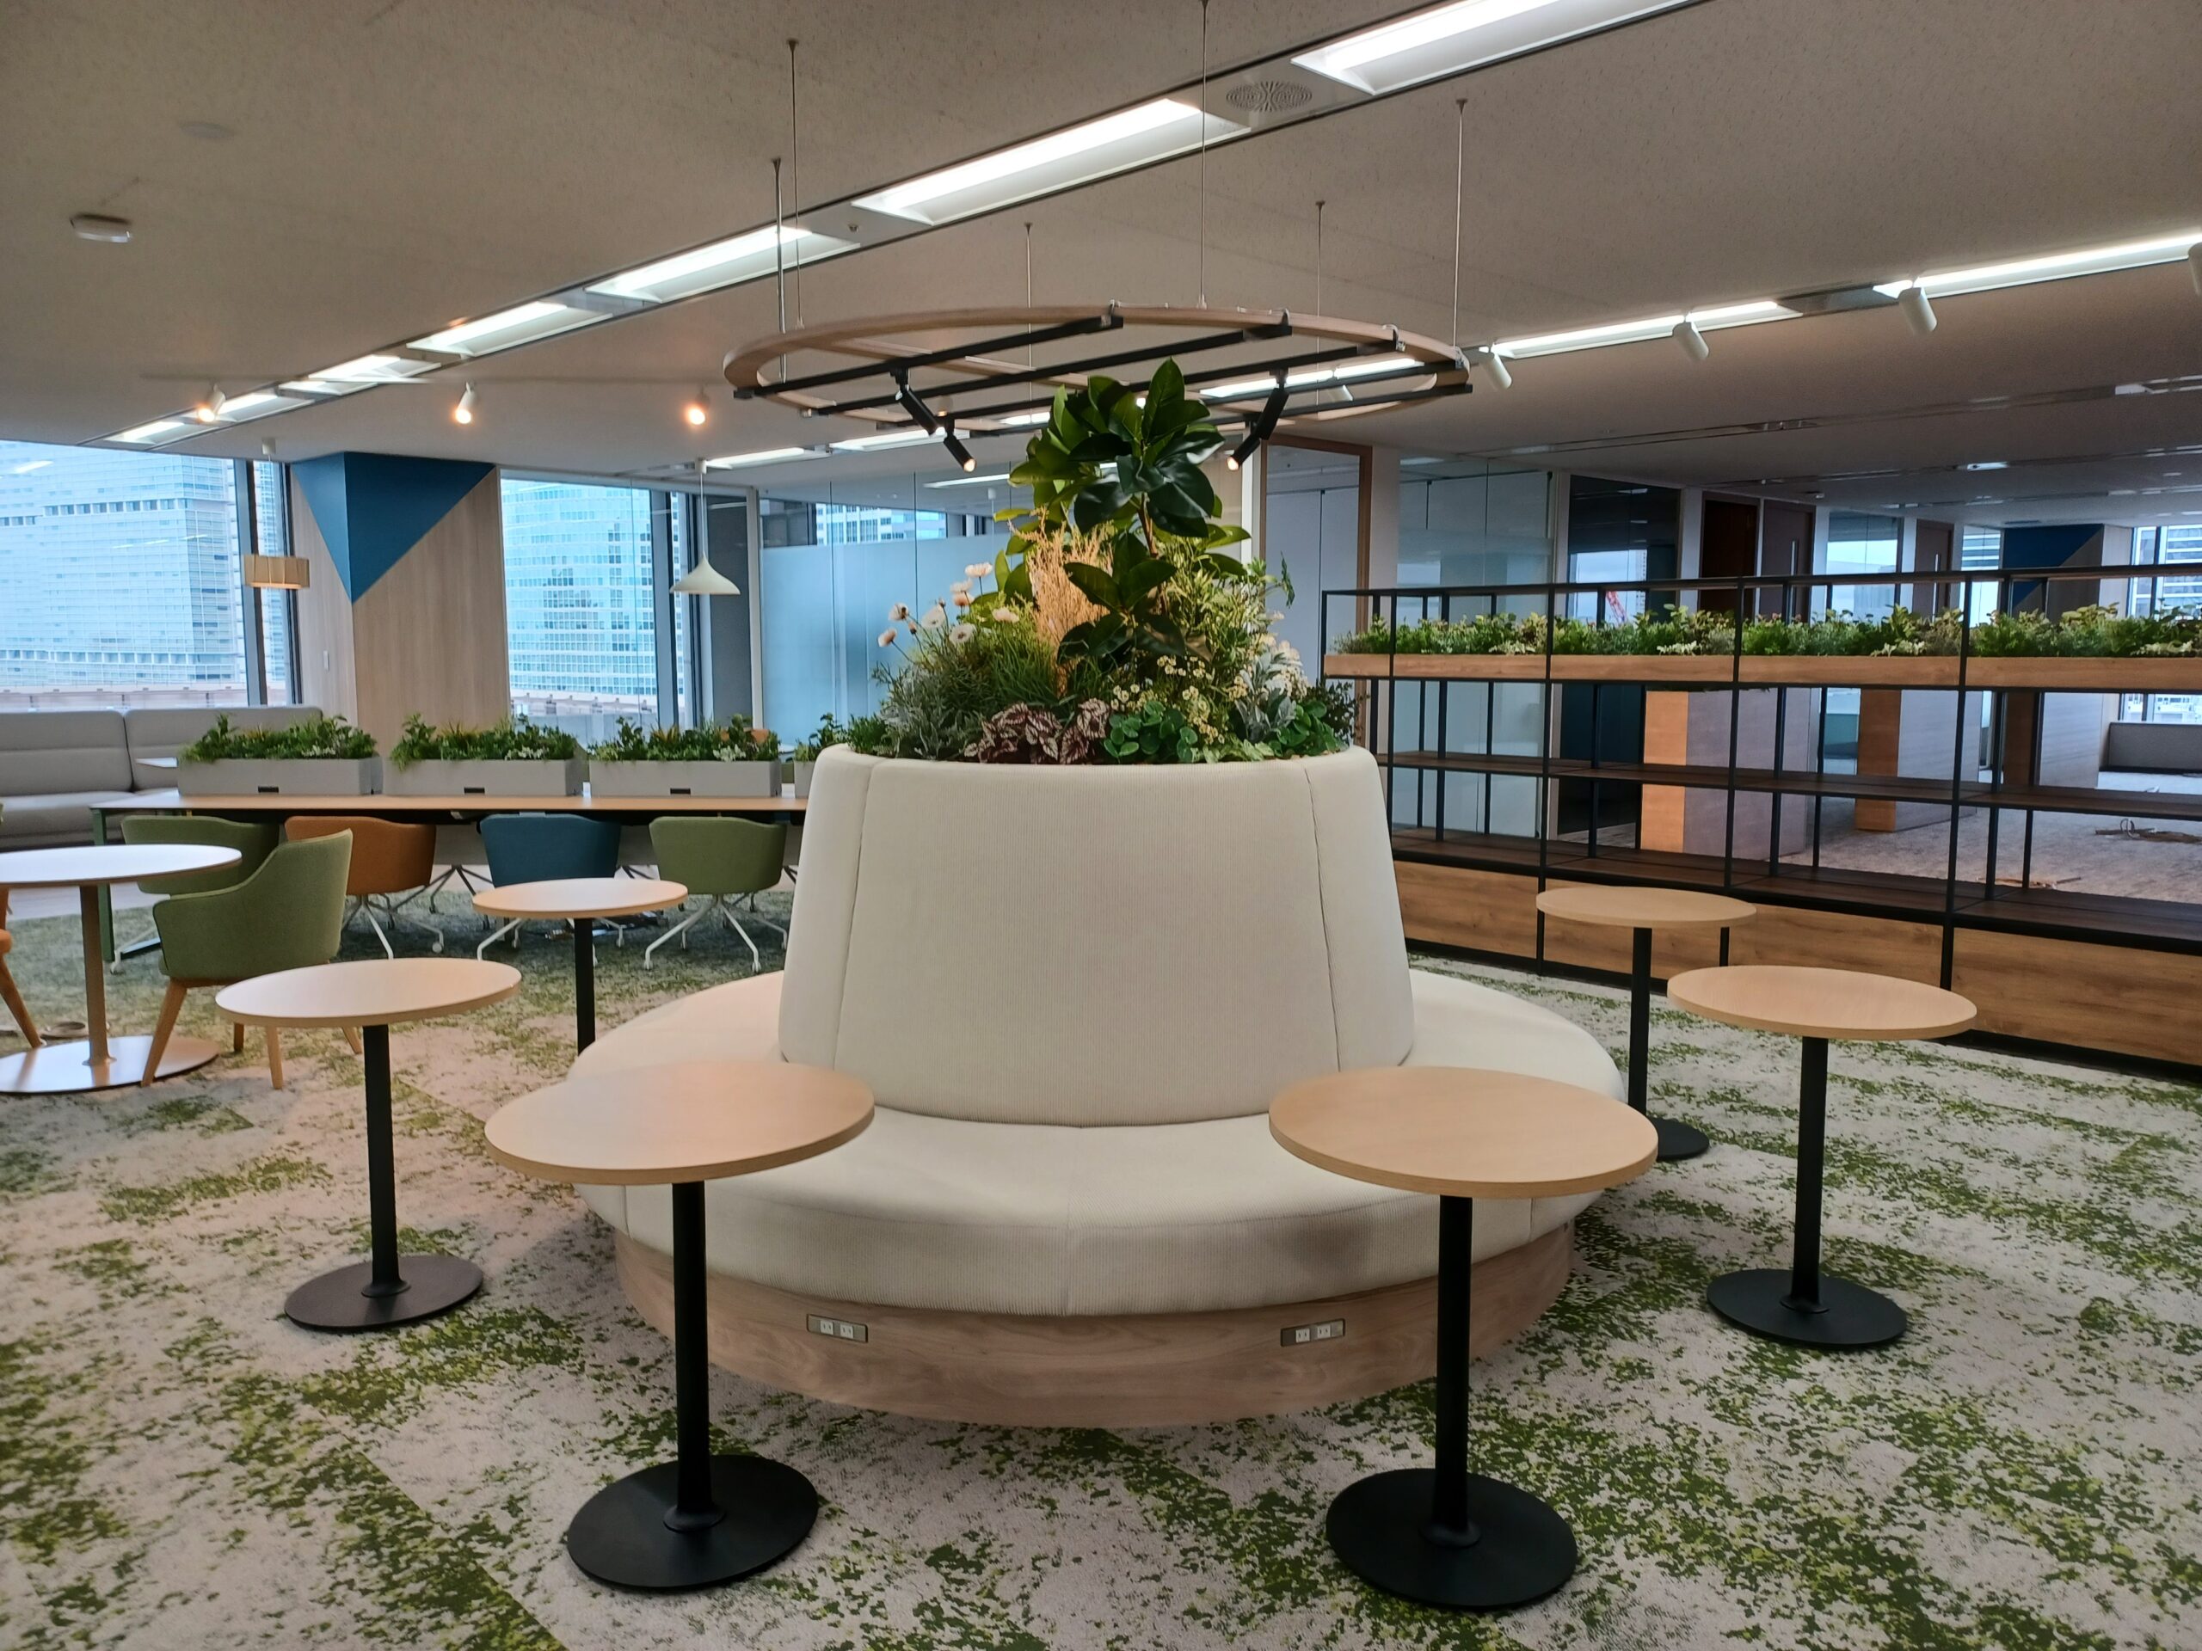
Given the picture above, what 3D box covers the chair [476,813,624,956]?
[{"bbox_3d":[-2.531,0.268,7.368,0.600,0.710,0.570,0,6,0],"label":"chair"}]

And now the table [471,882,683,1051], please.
[{"bbox_3d":[-1.562,0.558,4.826,0.602,0.708,0.602,0,6,0],"label":"table"}]

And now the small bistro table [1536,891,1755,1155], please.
[{"bbox_3d":[1.585,0.578,4.671,0.602,0.708,0.602,0,6,0],"label":"small bistro table"}]

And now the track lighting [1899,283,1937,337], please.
[{"bbox_3d":[2.829,-1.782,5.503,0.080,0.100,0.180,8,-28,51],"label":"track lighting"}]

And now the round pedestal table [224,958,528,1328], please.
[{"bbox_3d":[-1.600,0.703,3.534,0.602,0.708,0.602,0,6,0],"label":"round pedestal table"}]

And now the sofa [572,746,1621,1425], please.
[{"bbox_3d":[-0.011,0.398,4.115,2.600,1.200,2.600,0,6,0],"label":"sofa"}]

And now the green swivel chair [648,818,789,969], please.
[{"bbox_3d":[-1.755,0.272,7.357,0.600,0.710,0.570,1,6,6],"label":"green swivel chair"}]

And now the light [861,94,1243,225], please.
[{"bbox_3d":[-0.173,-1.750,4.199,1.220,0.070,0.300,6,9,44],"label":"light"}]

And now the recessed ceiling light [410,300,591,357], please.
[{"bbox_3d":[-2.383,-1.994,6.348,1.220,0.070,0.300,6,9,44],"label":"recessed ceiling light"}]

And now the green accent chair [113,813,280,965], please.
[{"bbox_3d":[-4.071,0.269,7.328,0.600,0.710,0.570,0,6,0],"label":"green accent chair"}]

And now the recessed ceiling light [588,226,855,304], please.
[{"bbox_3d":[-1.276,-1.871,5.278,0.300,0.070,1.250,-6,9,-44],"label":"recessed ceiling light"}]

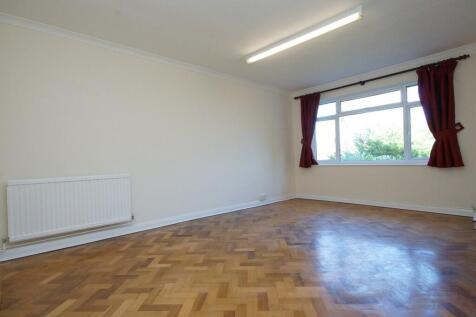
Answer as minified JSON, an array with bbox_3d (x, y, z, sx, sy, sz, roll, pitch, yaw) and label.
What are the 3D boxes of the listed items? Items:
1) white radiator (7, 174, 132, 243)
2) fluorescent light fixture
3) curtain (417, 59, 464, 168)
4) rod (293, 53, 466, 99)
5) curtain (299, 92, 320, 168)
[{"bbox_3d":[-1.847,0.524,2.444,1.097,0.598,0.110,-2,-1,-37],"label":"white radiator"},{"bbox_3d":[0.741,-1.526,2.747,1.518,0.105,0.085,-2,-1,43],"label":"fluorescent light fixture"},{"bbox_3d":[3.057,-0.643,3.213,0.469,1.565,0.140,-2,-1,43],"label":"curtain"},{"bbox_3d":[2.291,-1.404,3.904,2.700,0.058,0.080,-2,-1,43],"label":"rod"},{"bbox_3d":[1.562,-0.580,4.591,0.421,1.575,0.130,-2,-1,43],"label":"curtain"}]

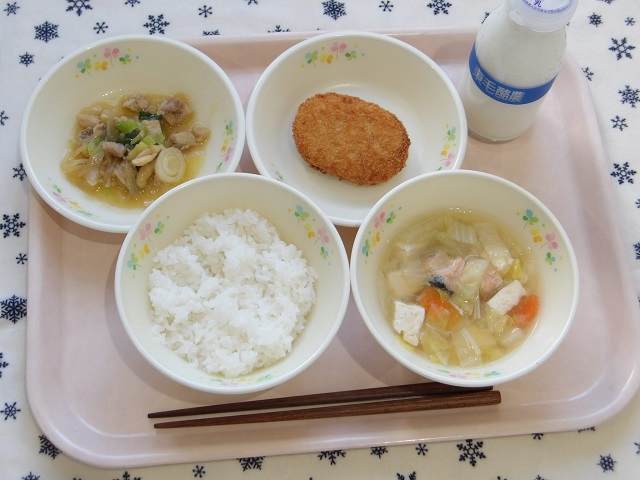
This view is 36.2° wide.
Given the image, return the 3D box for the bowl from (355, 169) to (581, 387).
[{"bbox_3d":[0.086,0.031,0.620,0.139,0.060,0.139,1,68,-3],"label":"bowl"}]

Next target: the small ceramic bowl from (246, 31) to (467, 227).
[{"bbox_3d":[0.024,-0.070,0.669,0.147,0.038,0.147,1,68,-3],"label":"small ceramic bowl"}]

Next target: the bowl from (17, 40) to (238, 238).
[{"bbox_3d":[-0.123,-0.065,0.659,0.147,0.038,0.147,1,68,-3],"label":"bowl"}]

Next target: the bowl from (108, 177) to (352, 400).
[{"bbox_3d":[-0.053,0.034,0.612,0.139,0.060,0.139,1,68,-3],"label":"bowl"}]

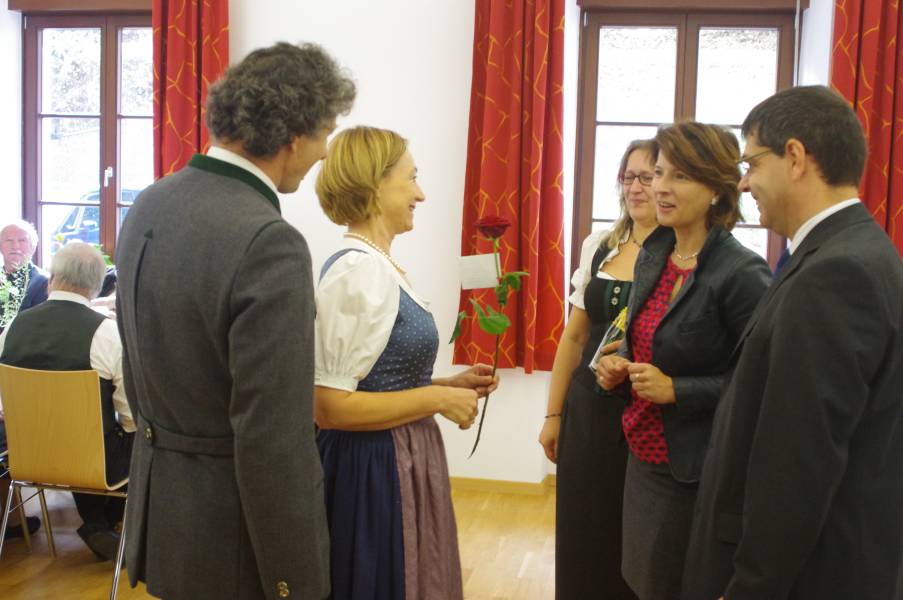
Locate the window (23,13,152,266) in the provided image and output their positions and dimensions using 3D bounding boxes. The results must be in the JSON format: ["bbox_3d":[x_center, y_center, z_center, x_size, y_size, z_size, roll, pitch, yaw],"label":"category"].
[{"bbox_3d":[-2.070,-0.817,6.301,1.115,1.772,0.100,3,4,11],"label":"window"}]

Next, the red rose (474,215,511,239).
[{"bbox_3d":[0.091,-0.163,2.330,0.079,0.054,0.079,-1,4,11],"label":"red rose"}]

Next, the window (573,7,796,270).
[{"bbox_3d":[1.223,-0.664,5.671,1.115,1.772,0.100,3,4,11],"label":"window"}]

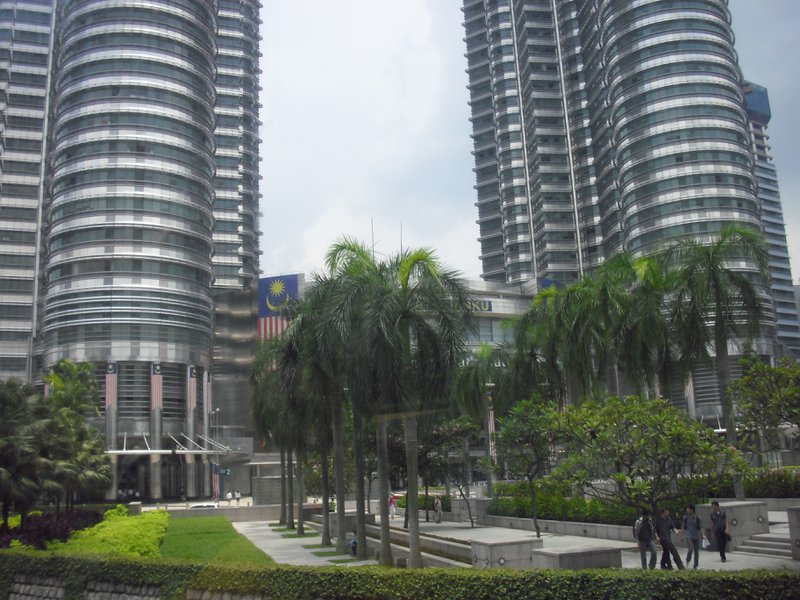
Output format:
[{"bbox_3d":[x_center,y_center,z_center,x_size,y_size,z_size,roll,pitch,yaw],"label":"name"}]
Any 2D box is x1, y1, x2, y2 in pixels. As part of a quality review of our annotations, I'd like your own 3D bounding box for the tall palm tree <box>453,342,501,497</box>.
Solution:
[{"bbox_3d":[6.587,9.193,67.281,4.100,12.030,4.100,-2,-12,0],"label":"tall palm tree"}]

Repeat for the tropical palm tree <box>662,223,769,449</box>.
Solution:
[{"bbox_3d":[15.419,2.794,41.412,4.700,13.260,4.600,-2,-12,0],"label":"tropical palm tree"}]

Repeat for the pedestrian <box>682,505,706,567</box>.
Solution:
[{"bbox_3d":[7.857,6.364,23.682,0.580,1.710,0.450,-8,-14,27],"label":"pedestrian"}]

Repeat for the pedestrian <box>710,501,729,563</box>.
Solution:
[{"bbox_3d":[9.000,6.593,24.979,0.520,1.680,0.420,-7,-13,23],"label":"pedestrian"}]

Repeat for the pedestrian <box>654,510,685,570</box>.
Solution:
[{"bbox_3d":[7.098,6.380,23.367,0.640,1.570,0.520,1,-13,-13],"label":"pedestrian"}]

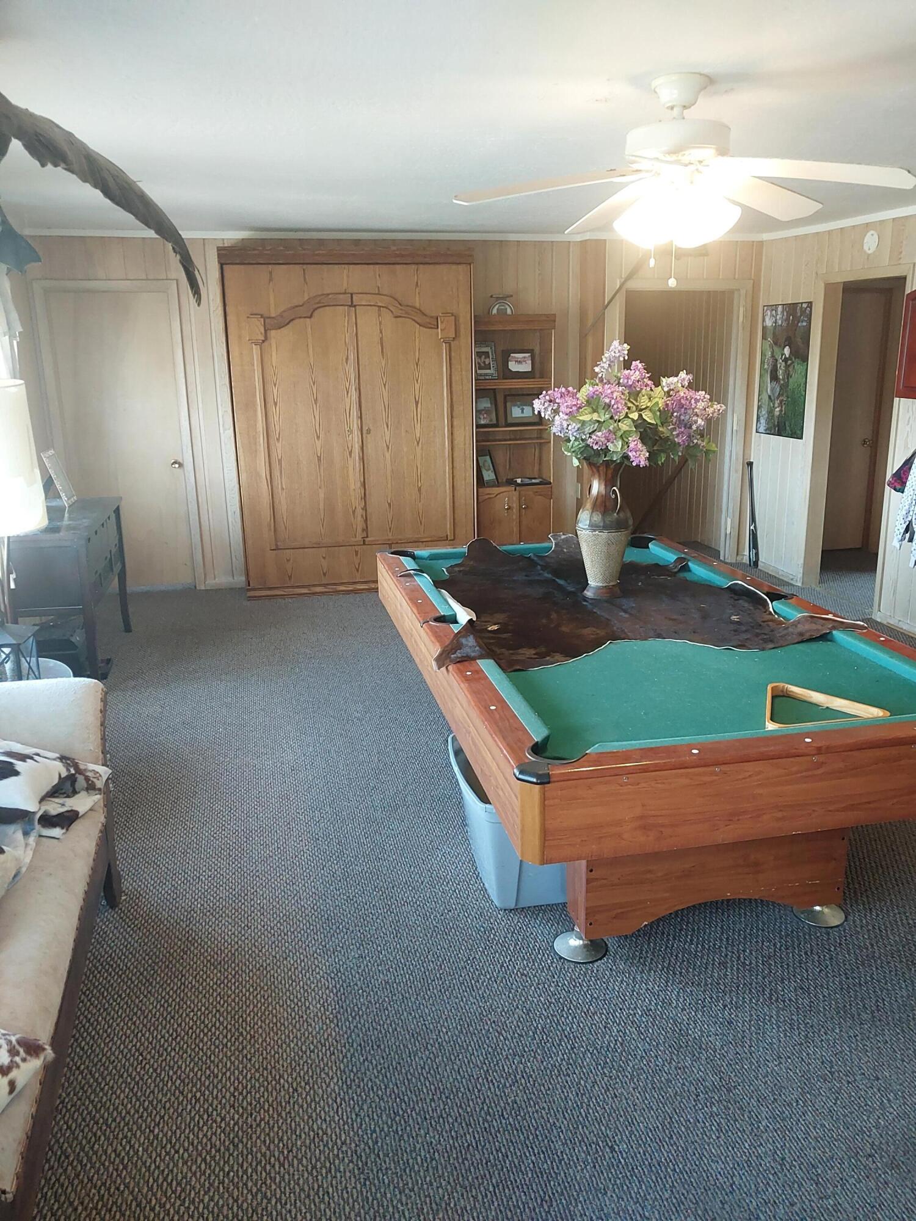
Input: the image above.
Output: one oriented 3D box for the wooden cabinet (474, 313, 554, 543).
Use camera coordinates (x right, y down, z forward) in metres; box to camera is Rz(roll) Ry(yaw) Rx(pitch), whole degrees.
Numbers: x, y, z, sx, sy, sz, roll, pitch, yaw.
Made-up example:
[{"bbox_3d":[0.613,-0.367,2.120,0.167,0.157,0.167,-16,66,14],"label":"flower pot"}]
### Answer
[{"bbox_3d":[0.369,-1.196,7.014,0.627,1.866,0.328,-5,15,-13],"label":"wooden cabinet"}]

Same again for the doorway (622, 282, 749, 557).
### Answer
[{"bbox_3d":[1.635,-1.352,7.082,1.029,2.080,0.130,-5,15,-13],"label":"doorway"}]

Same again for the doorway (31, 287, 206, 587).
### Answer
[{"bbox_3d":[-2.293,-1.149,6.552,0.896,2.123,0.110,-5,15,-13],"label":"doorway"}]

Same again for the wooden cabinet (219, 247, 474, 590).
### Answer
[{"bbox_3d":[-0.726,-1.286,6.632,1.648,2.282,0.472,-5,15,-13],"label":"wooden cabinet"}]

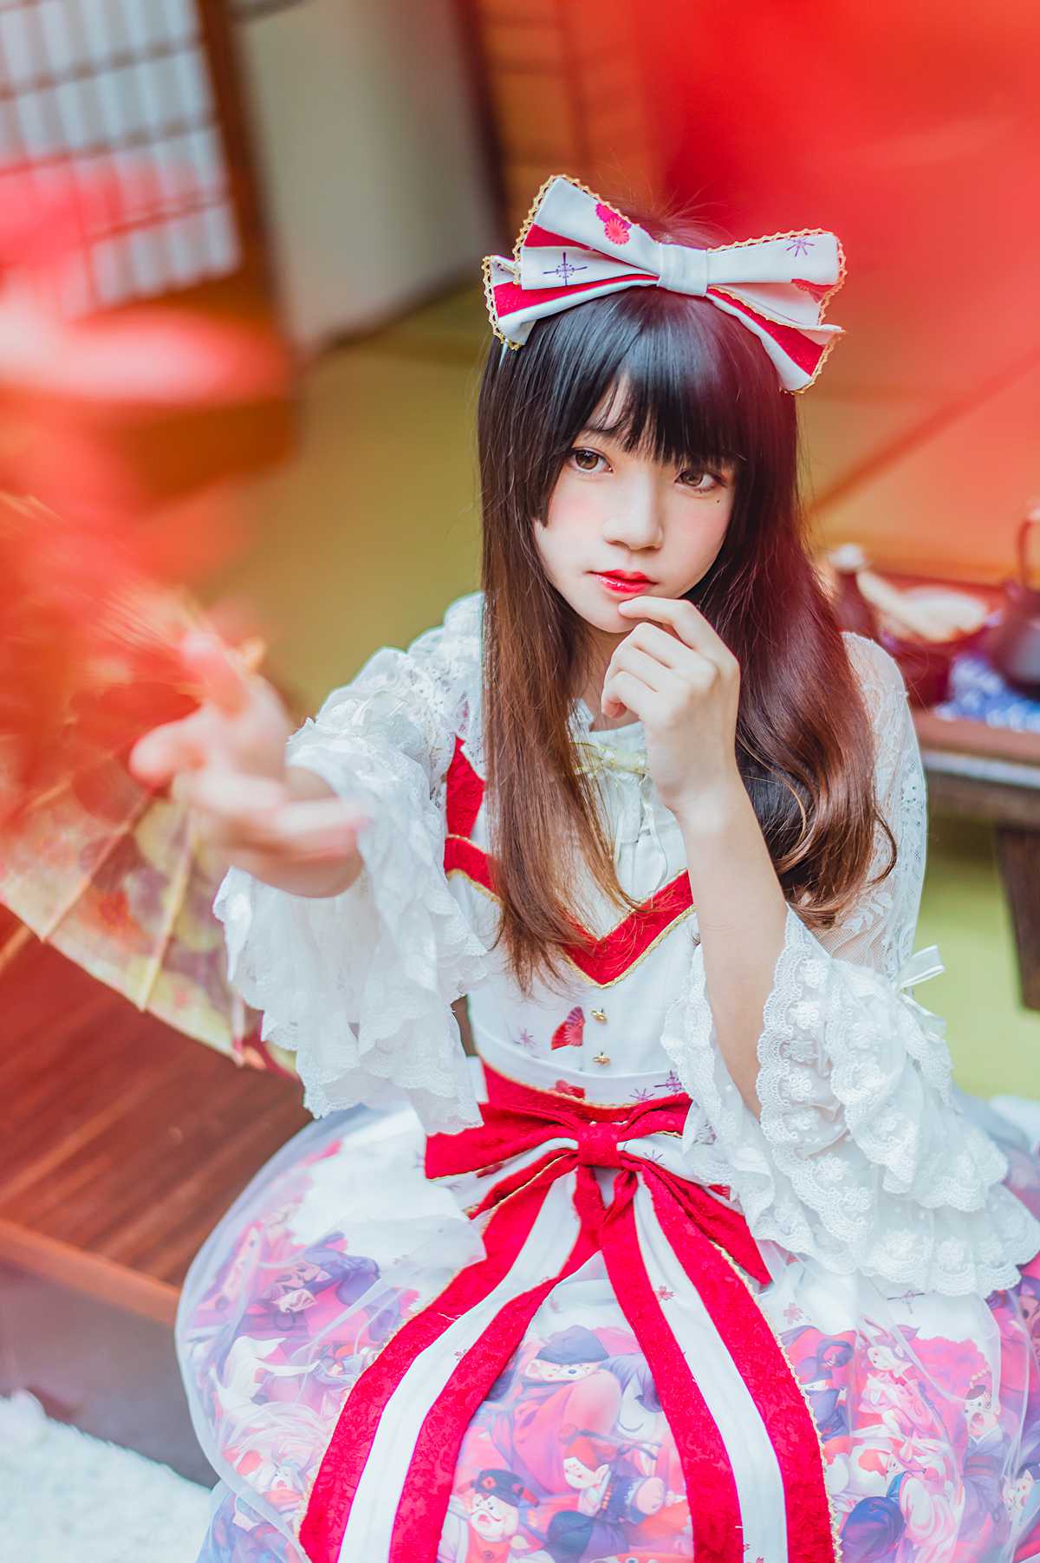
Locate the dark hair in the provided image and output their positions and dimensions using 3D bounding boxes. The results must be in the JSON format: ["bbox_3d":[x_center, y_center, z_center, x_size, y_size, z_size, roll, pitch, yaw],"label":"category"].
[{"bbox_3d":[0.101,-0.113,1.530,0.235,0.455,0.250,-2,26,5],"label":"dark hair"}]

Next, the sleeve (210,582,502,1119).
[{"bbox_3d":[-0.092,0.041,1.440,0.170,0.255,0.280,-3,27,12],"label":"sleeve"}]

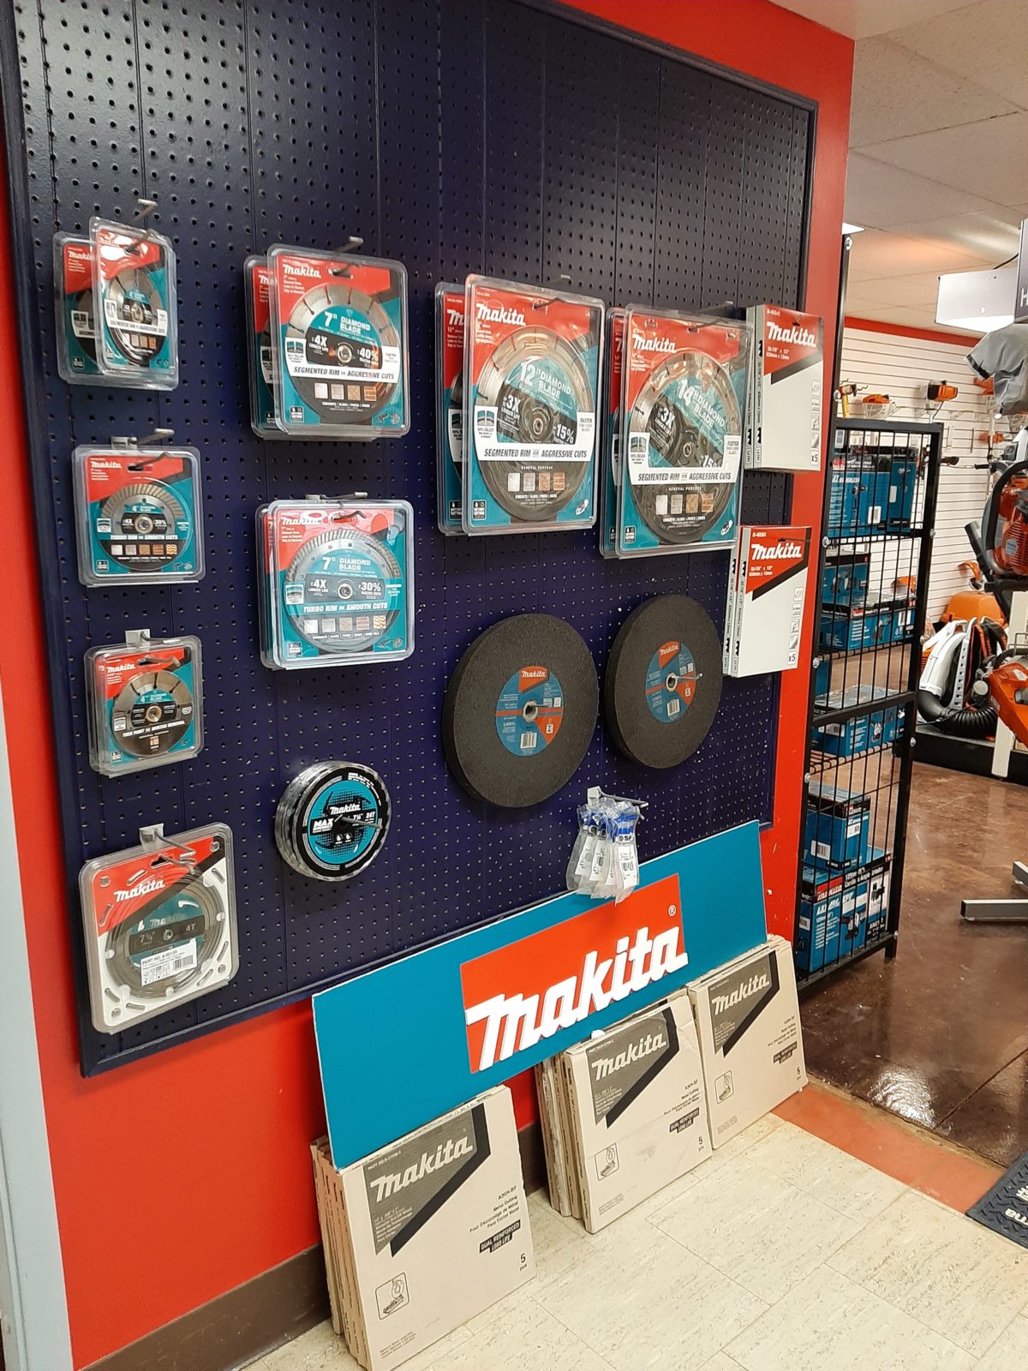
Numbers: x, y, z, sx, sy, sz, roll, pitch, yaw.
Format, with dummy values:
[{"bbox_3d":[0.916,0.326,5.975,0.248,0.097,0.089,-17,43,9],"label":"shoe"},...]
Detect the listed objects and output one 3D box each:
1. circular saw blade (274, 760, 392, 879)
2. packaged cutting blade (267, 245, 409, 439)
[{"bbox_3d":[-0.281,0.211,1.621,0.187,0.187,0.044,-12,15,-43],"label":"circular saw blade"},{"bbox_3d":[-0.236,-0.470,1.431,0.220,0.236,0.024,-13,19,-41],"label":"packaged cutting blade"}]

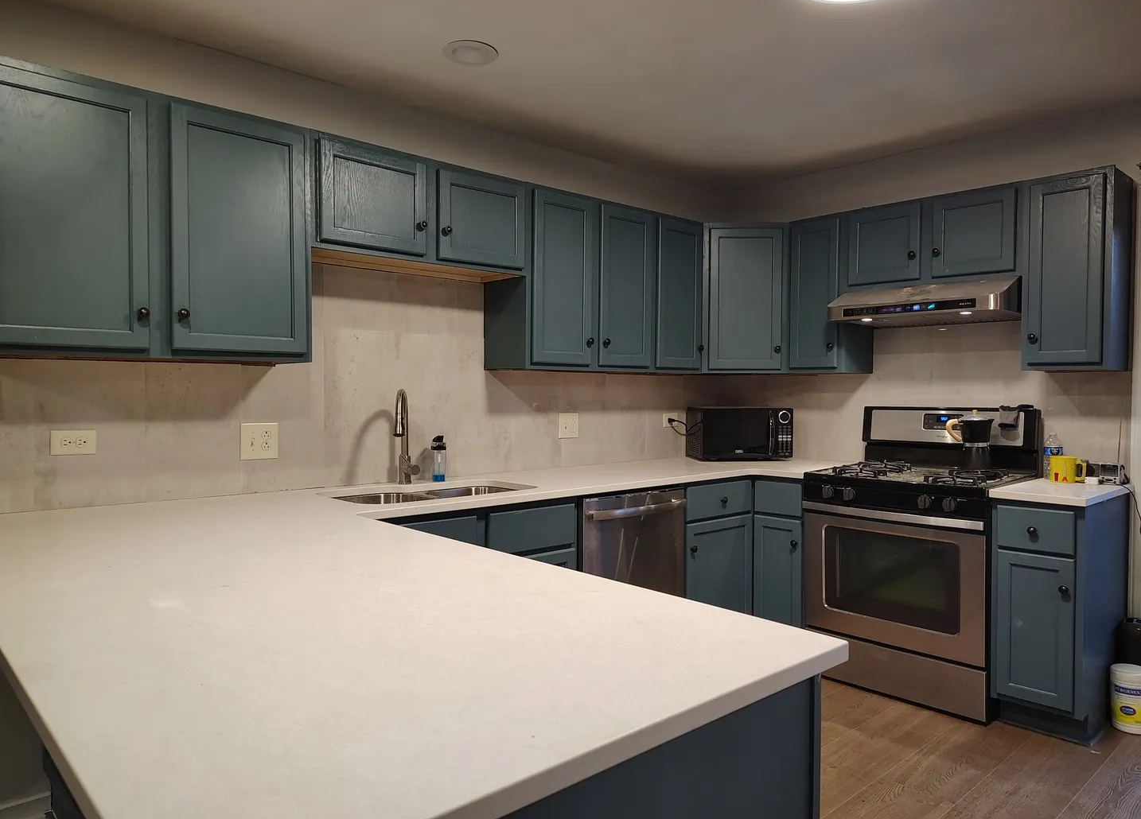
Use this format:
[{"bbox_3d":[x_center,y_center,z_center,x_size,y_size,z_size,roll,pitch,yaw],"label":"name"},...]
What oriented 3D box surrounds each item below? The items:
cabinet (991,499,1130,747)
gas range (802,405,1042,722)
[{"bbox_3d":[1.911,0.770,3.090,0.617,0.869,0.308,-1,2,-43],"label":"cabinet"},{"bbox_3d":[1.516,0.600,3.471,0.627,1.189,0.771,-1,2,-43],"label":"gas range"}]

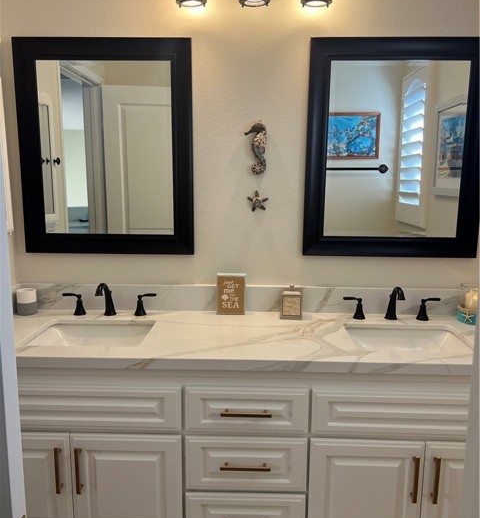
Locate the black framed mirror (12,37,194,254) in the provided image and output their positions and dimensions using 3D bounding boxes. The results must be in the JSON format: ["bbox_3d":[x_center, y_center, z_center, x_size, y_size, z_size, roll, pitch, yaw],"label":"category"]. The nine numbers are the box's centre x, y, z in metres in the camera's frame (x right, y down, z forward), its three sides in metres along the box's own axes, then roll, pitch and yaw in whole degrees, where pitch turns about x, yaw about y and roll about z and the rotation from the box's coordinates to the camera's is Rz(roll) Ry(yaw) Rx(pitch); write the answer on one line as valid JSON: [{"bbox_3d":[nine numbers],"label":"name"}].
[{"bbox_3d":[-0.542,-0.441,1.944,0.707,0.852,0.030,1,10,1],"label":"black framed mirror"}]

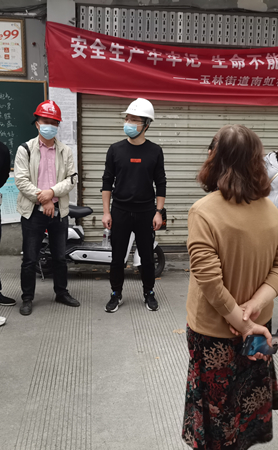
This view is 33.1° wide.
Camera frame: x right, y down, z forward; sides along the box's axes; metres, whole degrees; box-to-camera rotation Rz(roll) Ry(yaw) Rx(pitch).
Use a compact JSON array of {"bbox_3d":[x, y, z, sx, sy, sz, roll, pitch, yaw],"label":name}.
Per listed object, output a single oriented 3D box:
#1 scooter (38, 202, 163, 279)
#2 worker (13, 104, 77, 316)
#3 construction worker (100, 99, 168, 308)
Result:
[{"bbox_3d":[-0.397,0.062,4.828,1.450,1.000,0.600,1,12,-2],"label":"scooter"},{"bbox_3d":[-0.789,-0.149,3.954,0.540,1.760,0.380,-2,12,-14],"label":"worker"},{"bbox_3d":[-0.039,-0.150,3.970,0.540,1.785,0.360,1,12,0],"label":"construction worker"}]

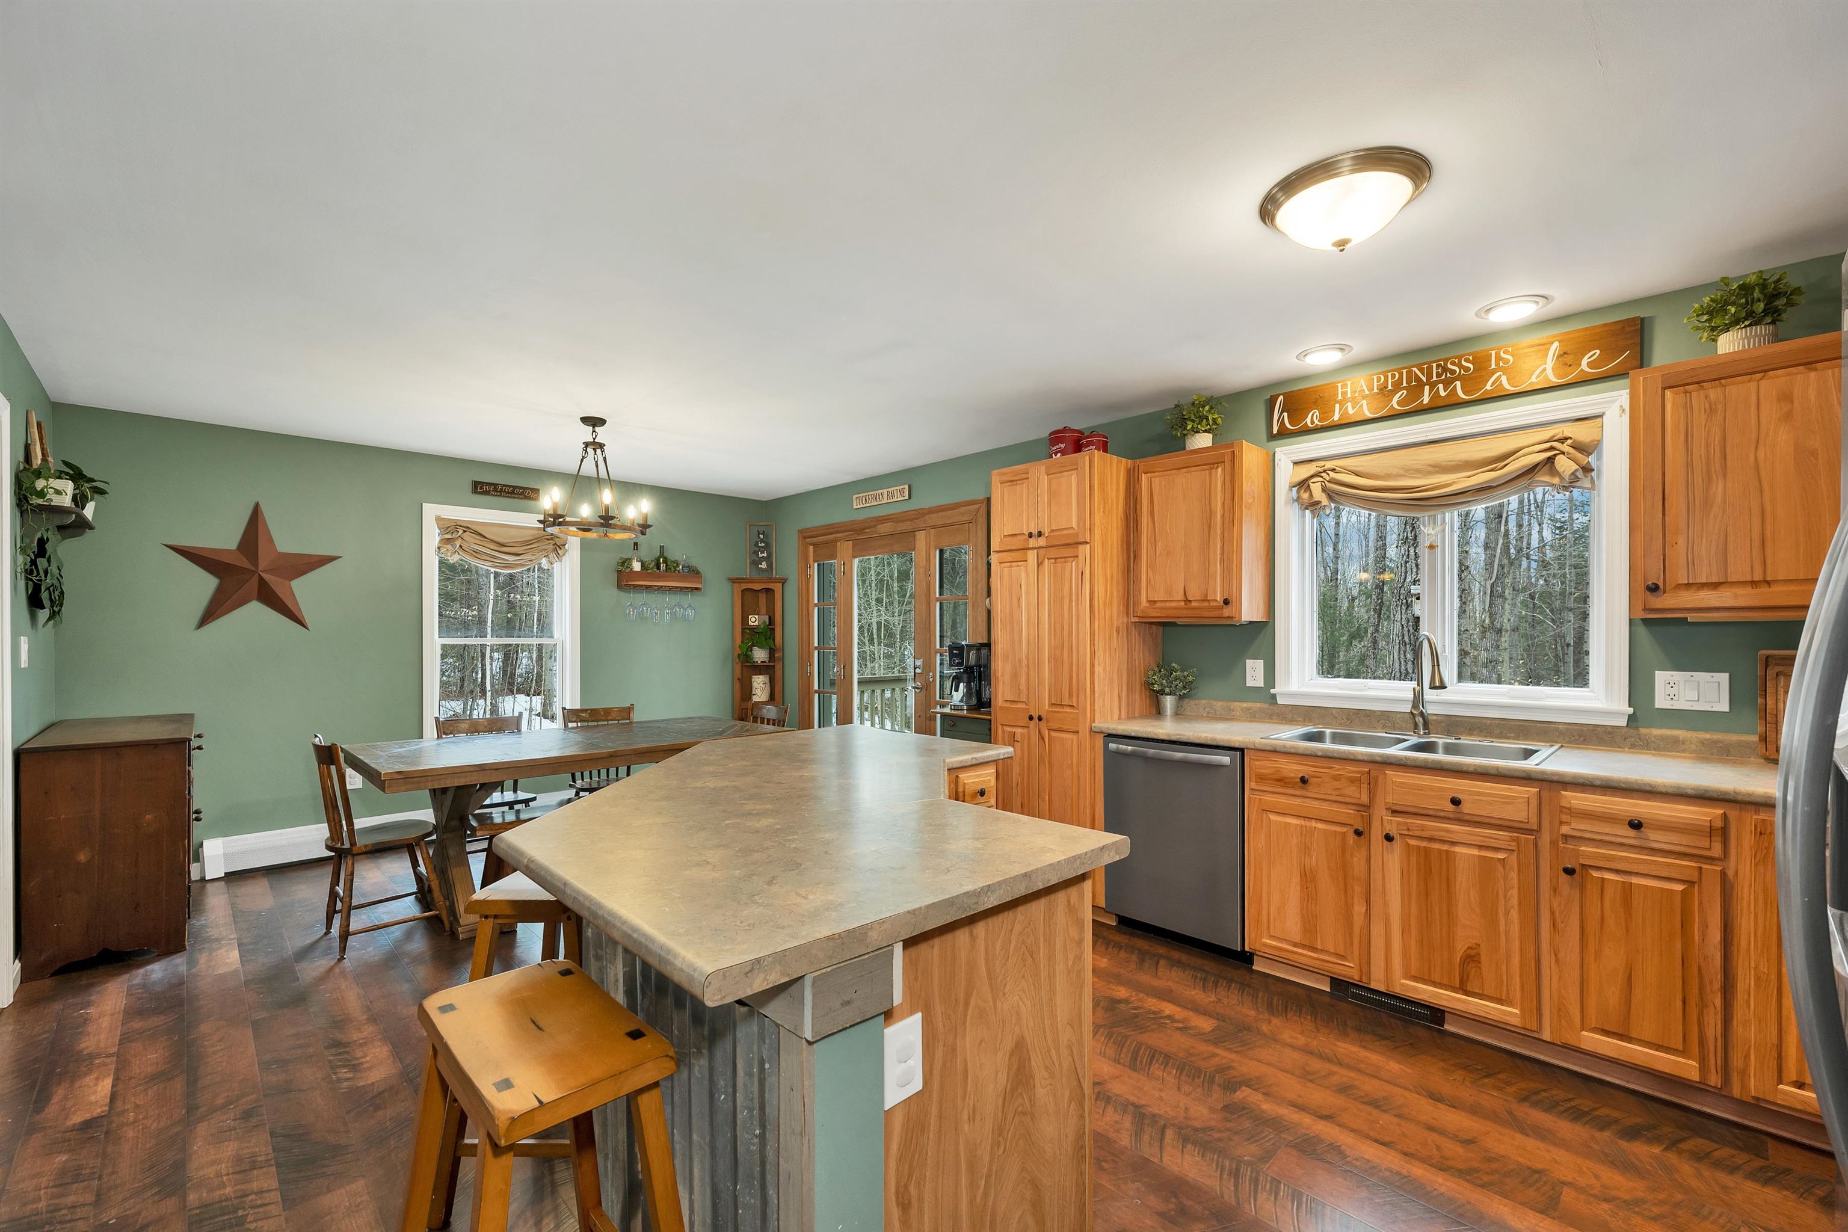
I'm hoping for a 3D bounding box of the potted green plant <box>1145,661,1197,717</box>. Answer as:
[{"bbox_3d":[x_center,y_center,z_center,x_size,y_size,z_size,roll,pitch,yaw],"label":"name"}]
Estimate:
[{"bbox_3d":[1.184,0.355,3.466,0.240,0.255,0.240,-1,-1,45],"label":"potted green plant"}]

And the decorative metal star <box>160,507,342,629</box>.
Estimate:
[{"bbox_3d":[-3.684,-0.273,3.981,0.085,0.710,0.735,-1,-1,45],"label":"decorative metal star"}]

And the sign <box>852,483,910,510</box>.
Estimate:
[{"bbox_3d":[-0.315,-0.859,5.209,0.590,0.098,0.020,-1,-1,44],"label":"sign"}]

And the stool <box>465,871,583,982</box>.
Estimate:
[{"bbox_3d":[-1.050,1.058,2.100,0.380,0.620,0.480,0,-1,0],"label":"stool"}]

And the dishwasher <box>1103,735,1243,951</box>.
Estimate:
[{"bbox_3d":[1.216,0.965,3.176,0.600,0.860,0.620,-1,-1,44],"label":"dishwasher"}]

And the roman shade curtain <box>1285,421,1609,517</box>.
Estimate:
[{"bbox_3d":[1.990,-0.545,2.852,1.020,0.290,0.090,-1,-1,44],"label":"roman shade curtain"}]

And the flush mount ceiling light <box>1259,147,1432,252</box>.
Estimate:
[{"bbox_3d":[1.066,-1.005,1.832,0.370,0.150,0.370,-1,-1,44],"label":"flush mount ceiling light"}]

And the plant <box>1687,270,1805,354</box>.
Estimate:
[{"bbox_3d":[2.481,-0.883,2.166,0.245,0.240,0.240,-1,-1,45],"label":"plant"}]

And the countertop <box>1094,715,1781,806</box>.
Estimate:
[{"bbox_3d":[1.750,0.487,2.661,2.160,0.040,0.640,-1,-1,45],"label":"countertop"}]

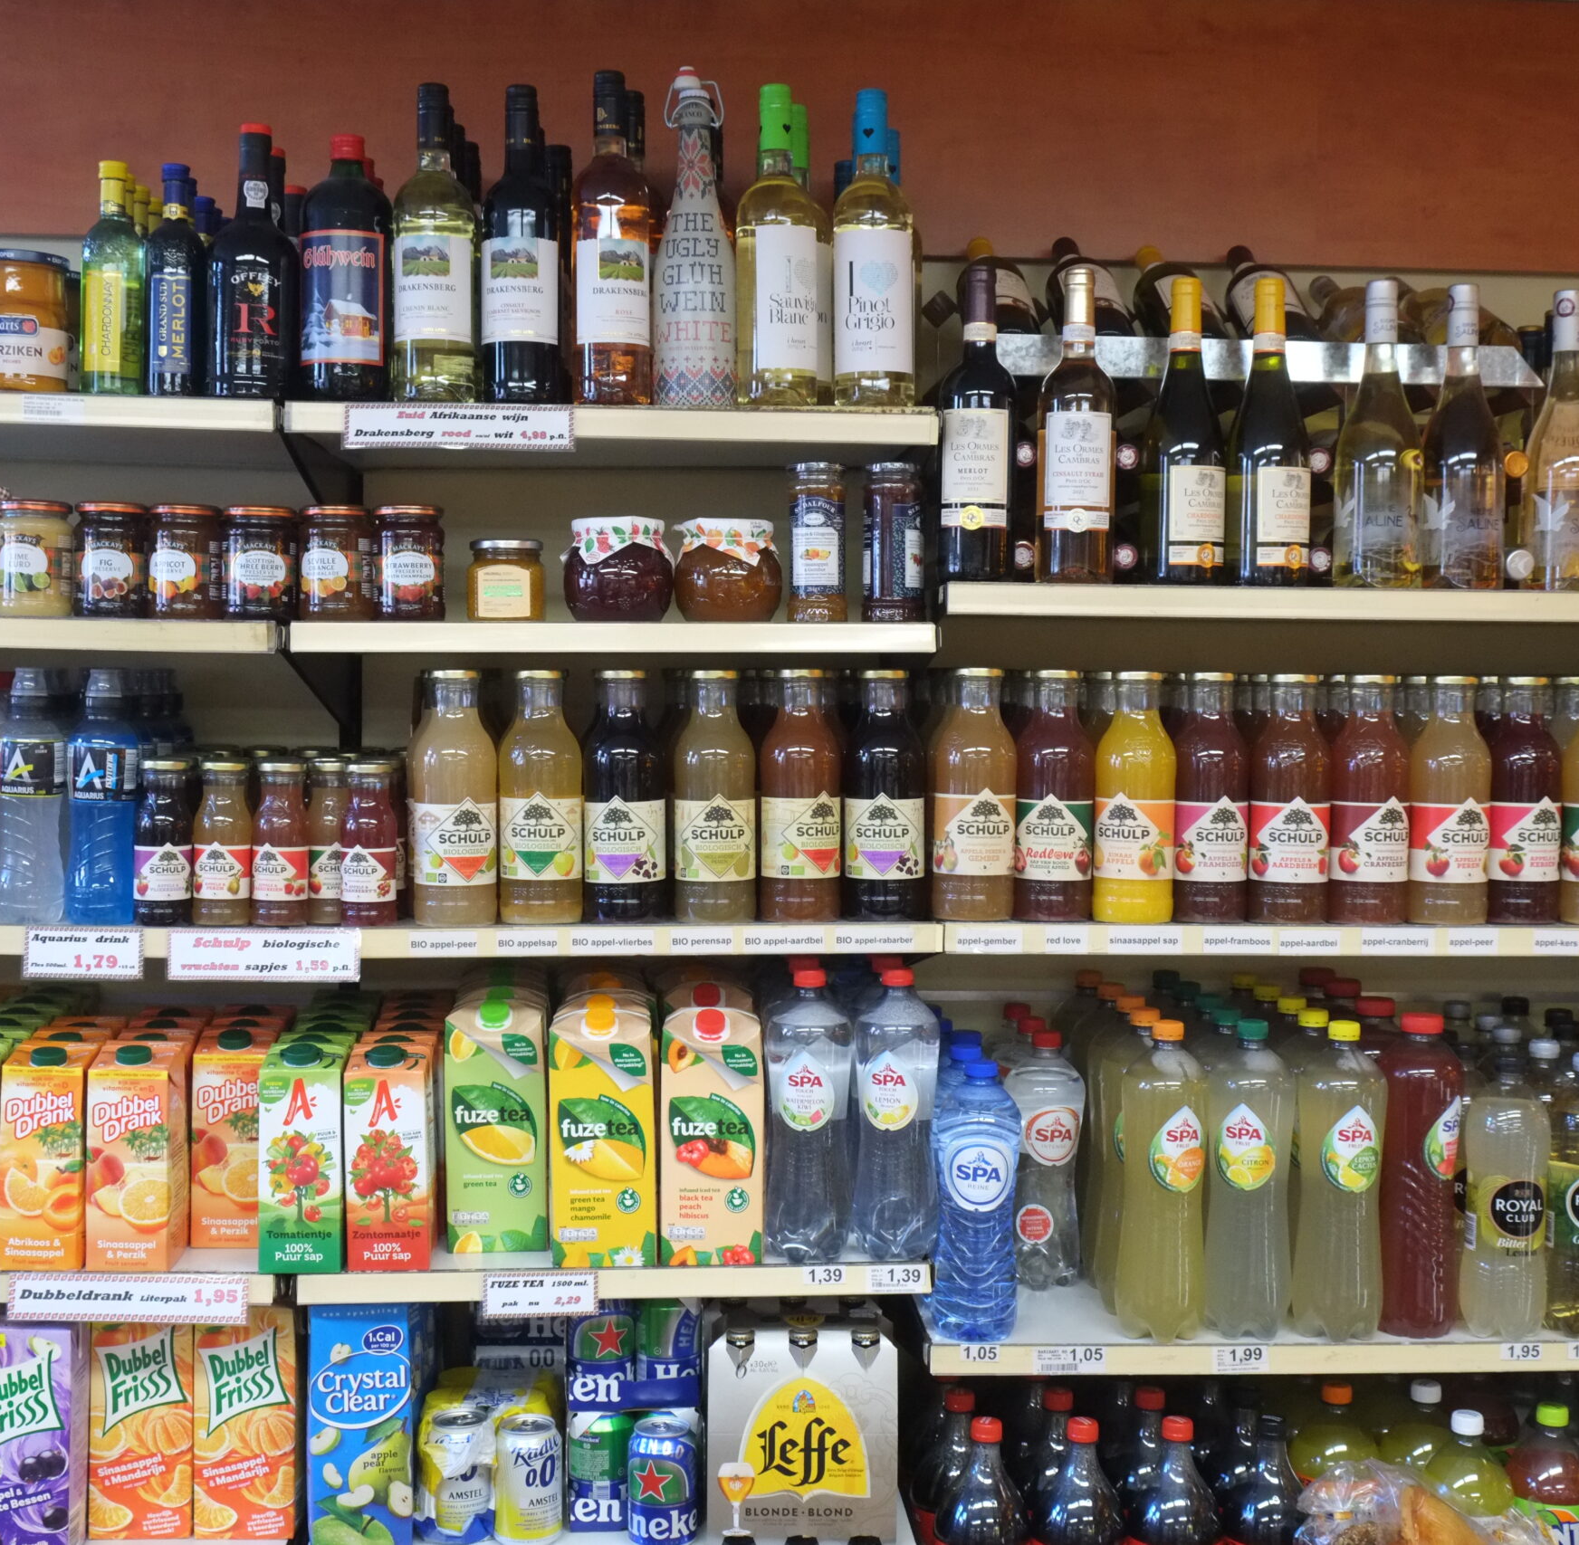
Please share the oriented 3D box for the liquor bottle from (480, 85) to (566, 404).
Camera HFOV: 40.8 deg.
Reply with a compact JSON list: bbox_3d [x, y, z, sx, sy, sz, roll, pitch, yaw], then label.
[{"bbox_3d":[-0.256,-0.506,2.035,0.076,0.295,0.076,0,3,1],"label":"liquor bottle"}]

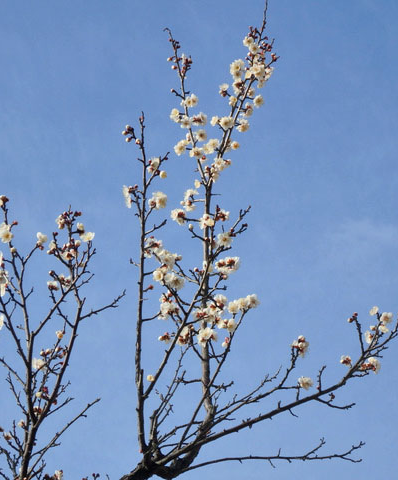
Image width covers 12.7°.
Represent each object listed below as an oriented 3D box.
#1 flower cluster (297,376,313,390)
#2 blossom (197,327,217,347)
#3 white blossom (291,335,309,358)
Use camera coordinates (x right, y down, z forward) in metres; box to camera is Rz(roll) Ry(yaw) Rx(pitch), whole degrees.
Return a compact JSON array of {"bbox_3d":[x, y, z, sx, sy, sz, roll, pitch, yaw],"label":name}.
[{"bbox_3d":[0.184,0.248,3.100,0.027,0.024,0.022,2,-10,-11],"label":"flower cluster"},{"bbox_3d":[0.015,0.170,3.150,0.034,0.034,0.032,-1,-10,8],"label":"blossom"},{"bbox_3d":[0.178,0.187,3.150,0.031,0.041,0.032,10,-21,-29],"label":"white blossom"}]

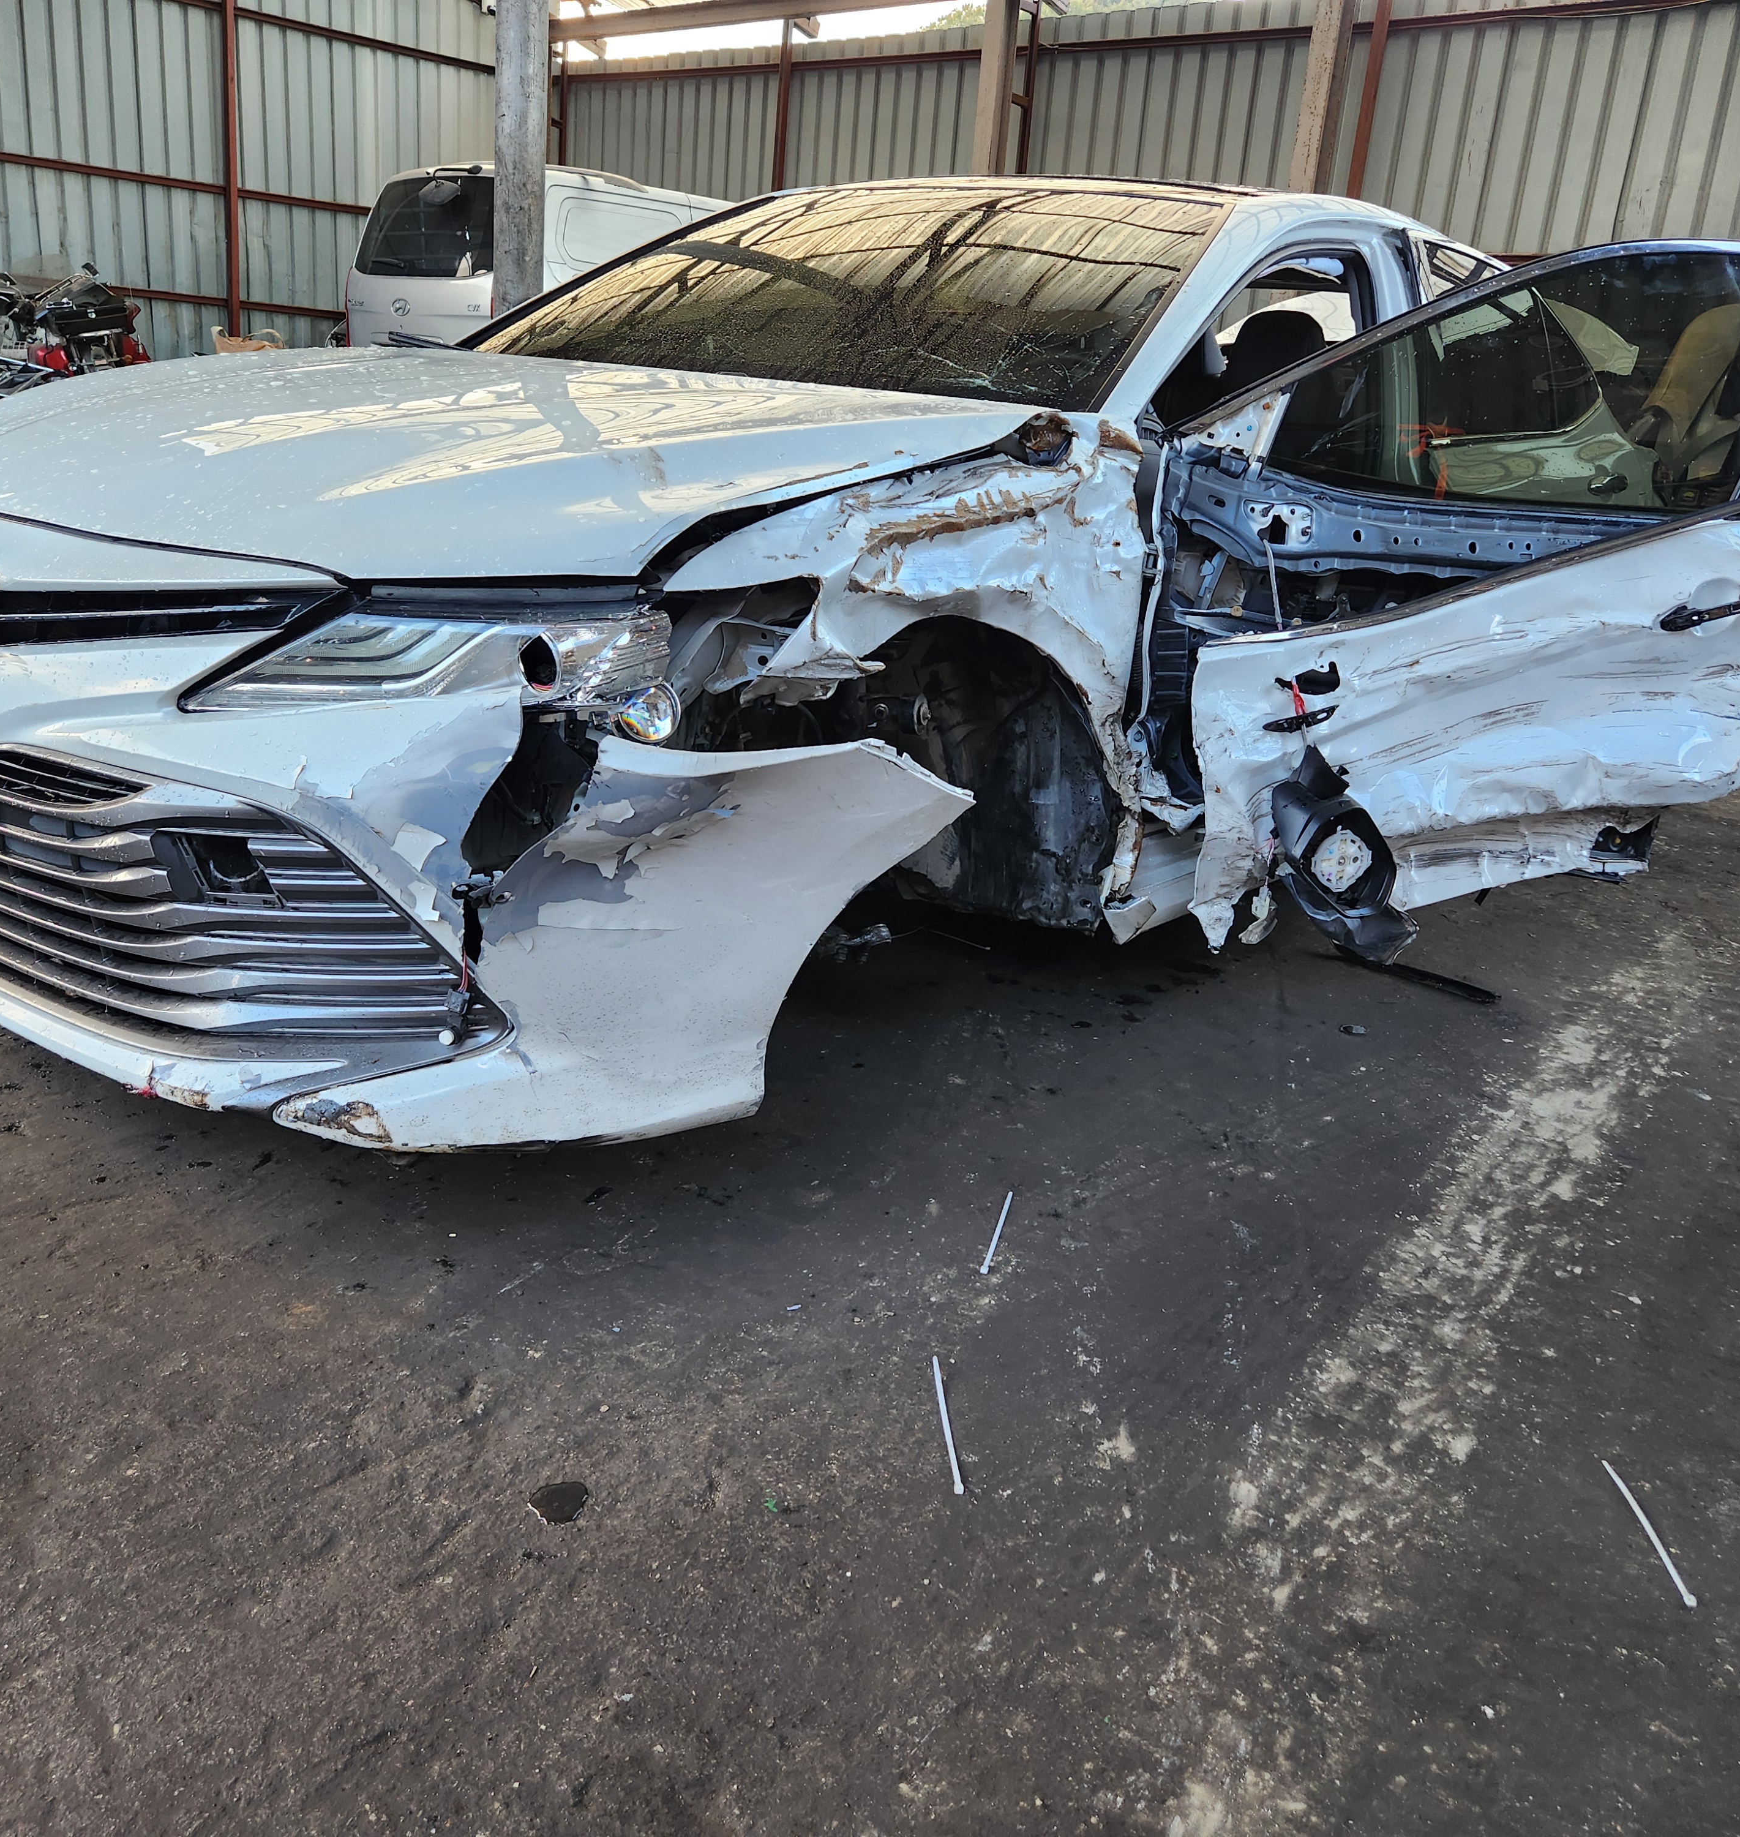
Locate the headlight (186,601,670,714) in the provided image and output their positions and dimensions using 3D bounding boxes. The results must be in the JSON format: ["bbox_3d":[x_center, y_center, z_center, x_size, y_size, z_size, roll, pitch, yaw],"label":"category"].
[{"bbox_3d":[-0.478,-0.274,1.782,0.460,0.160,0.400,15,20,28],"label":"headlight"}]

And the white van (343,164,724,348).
[{"bbox_3d":[-0.546,-3.563,10.642,5.150,1.930,1.920,-11,23,-41],"label":"white van"}]

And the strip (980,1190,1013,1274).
[{"bbox_3d":[0.151,0.363,1.901,0.008,0.006,0.206,8,18,11],"label":"strip"}]

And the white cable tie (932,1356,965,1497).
[{"bbox_3d":[0.073,0.472,1.536,0.008,0.006,0.213,3,18,-5],"label":"white cable tie"}]

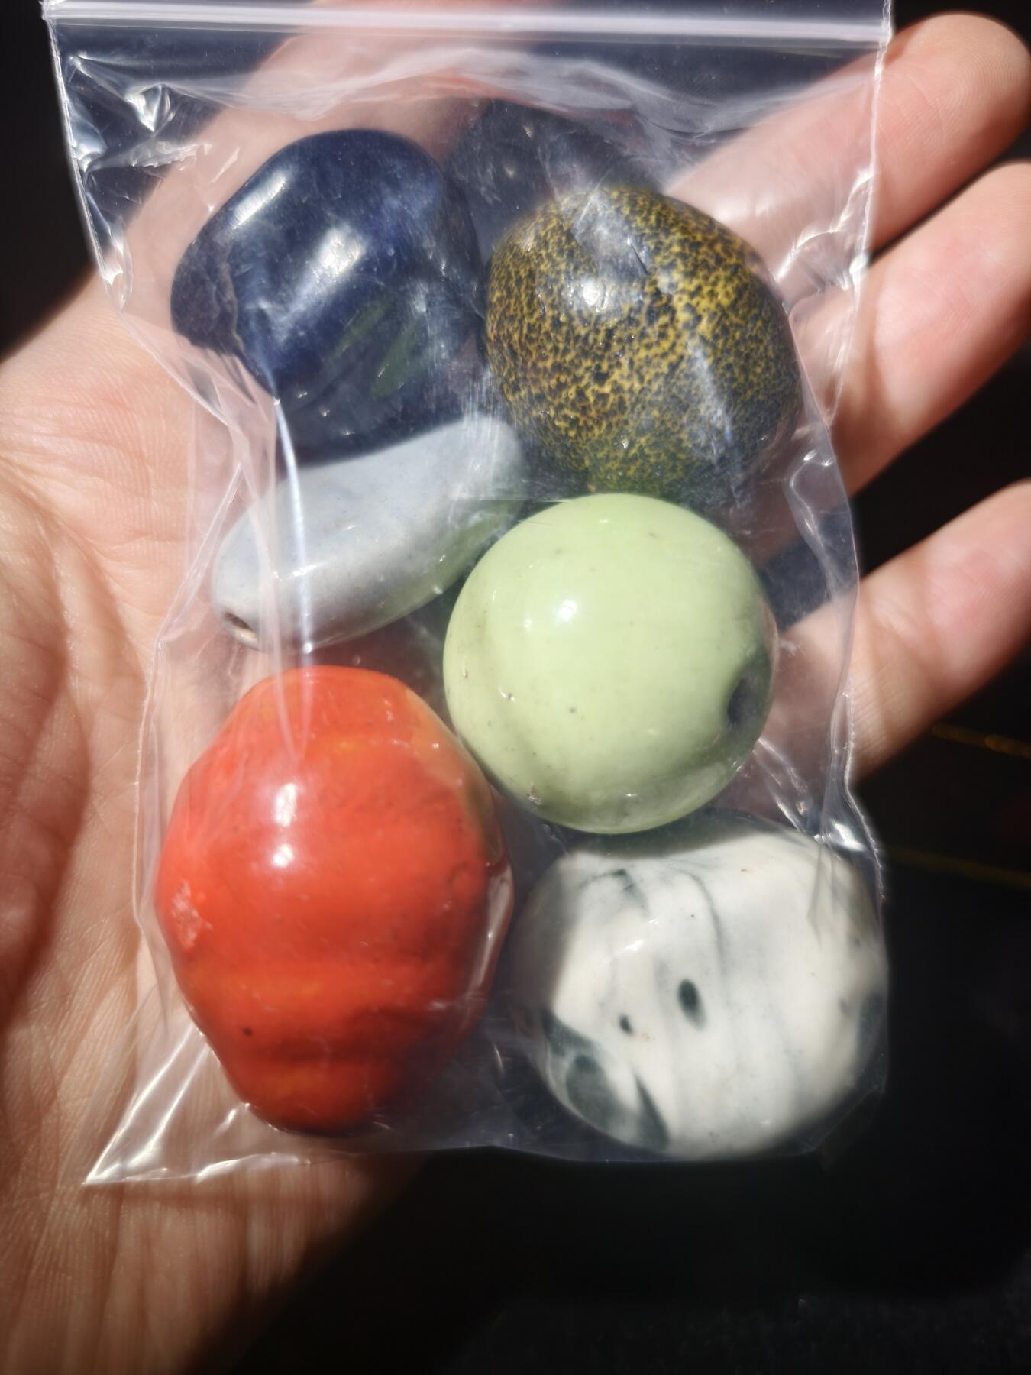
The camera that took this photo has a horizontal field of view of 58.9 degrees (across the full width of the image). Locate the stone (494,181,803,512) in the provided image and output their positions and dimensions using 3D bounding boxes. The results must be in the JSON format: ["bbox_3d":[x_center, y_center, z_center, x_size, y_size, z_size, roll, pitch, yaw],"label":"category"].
[{"bbox_3d":[0.012,-0.033,0.088,0.030,0.028,0.032,0,90,0],"label":"stone"}]

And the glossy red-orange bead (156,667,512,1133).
[{"bbox_3d":[-0.017,0.020,0.085,0.033,0.031,0.043,0,90,0],"label":"glossy red-orange bead"}]

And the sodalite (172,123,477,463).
[{"bbox_3d":[-0.018,-0.038,0.088,0.029,0.026,0.031,0,90,0],"label":"sodalite"}]

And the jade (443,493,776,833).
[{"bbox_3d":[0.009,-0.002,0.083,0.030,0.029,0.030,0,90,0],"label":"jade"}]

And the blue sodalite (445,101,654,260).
[{"bbox_3d":[0.004,-0.054,0.102,0.027,0.023,0.025,0,90,0],"label":"blue sodalite"}]

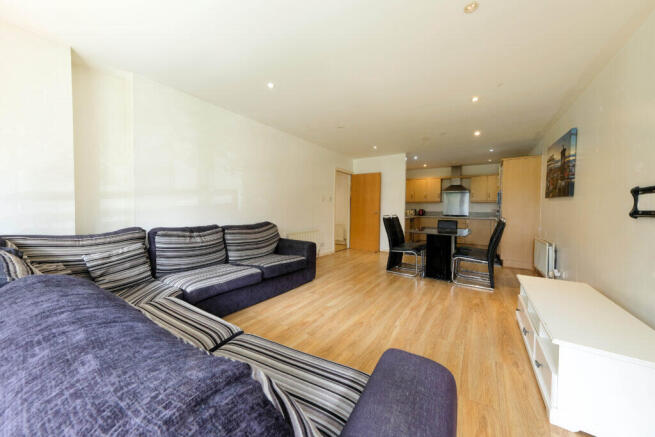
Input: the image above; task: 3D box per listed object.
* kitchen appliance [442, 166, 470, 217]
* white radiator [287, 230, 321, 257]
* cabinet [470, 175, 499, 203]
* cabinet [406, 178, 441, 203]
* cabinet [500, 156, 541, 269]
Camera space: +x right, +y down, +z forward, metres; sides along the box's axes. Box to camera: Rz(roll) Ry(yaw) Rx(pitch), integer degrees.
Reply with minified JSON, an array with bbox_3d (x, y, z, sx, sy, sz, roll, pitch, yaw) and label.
[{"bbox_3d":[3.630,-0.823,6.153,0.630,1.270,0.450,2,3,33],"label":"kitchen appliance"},{"bbox_3d":[-0.481,0.520,4.284,0.110,0.540,0.990,2,3,33],"label":"white radiator"},{"bbox_3d":[4.197,-0.774,5.852,0.590,0.700,0.330,2,3,33],"label":"cabinet"},{"bbox_3d":[2.933,-0.844,6.684,0.980,0.725,0.330,2,3,33],"label":"cabinet"},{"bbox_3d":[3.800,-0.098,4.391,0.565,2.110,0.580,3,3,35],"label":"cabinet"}]

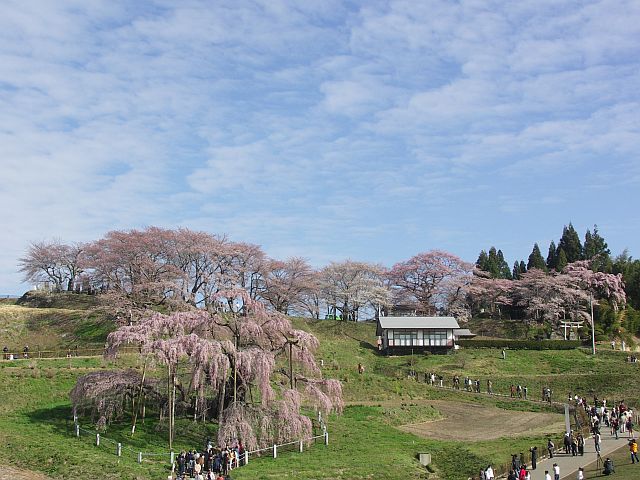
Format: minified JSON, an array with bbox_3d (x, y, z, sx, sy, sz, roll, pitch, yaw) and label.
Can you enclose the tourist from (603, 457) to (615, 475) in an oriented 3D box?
[{"bbox_3d":[20.178,15.815,56.800,0.800,1.150,0.700,-2,-5,25],"label":"tourist"}]

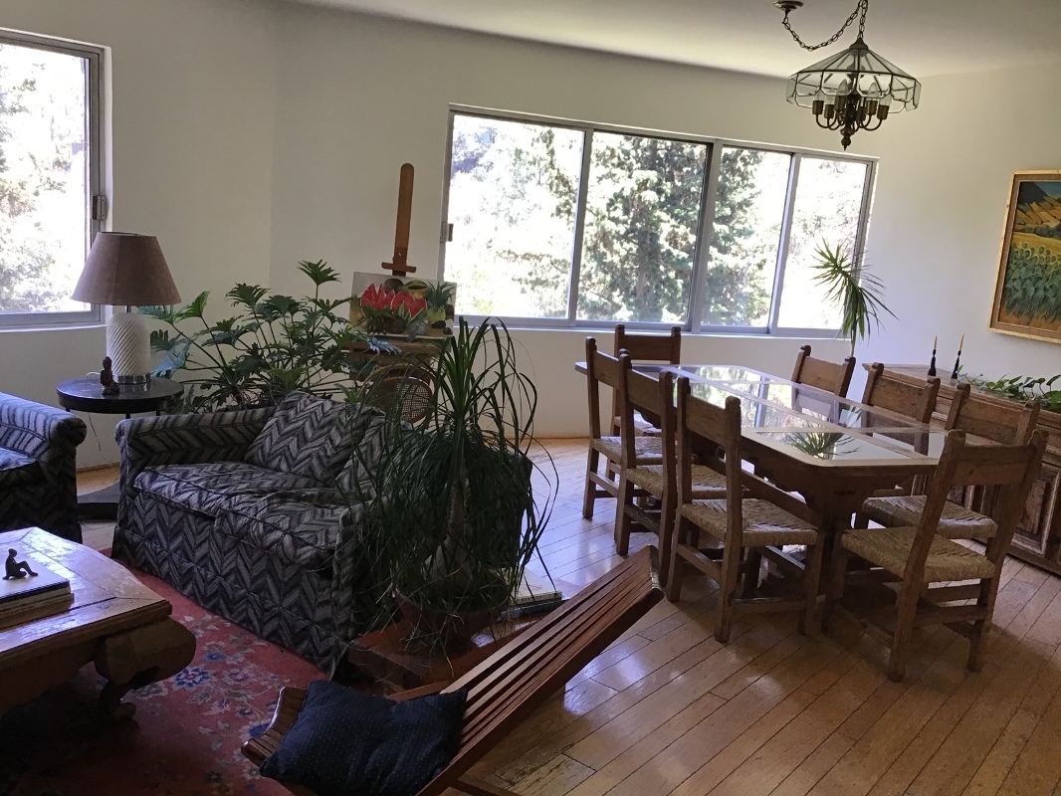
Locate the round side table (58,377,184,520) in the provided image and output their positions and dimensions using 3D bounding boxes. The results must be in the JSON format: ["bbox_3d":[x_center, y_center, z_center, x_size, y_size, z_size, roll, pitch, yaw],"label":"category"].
[{"bbox_3d":[-1.954,0.243,4.578,0.560,0.595,0.560,2,12,-16],"label":"round side table"}]

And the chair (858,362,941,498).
[{"bbox_3d":[1.601,0.340,4.666,0.500,0.965,0.440,1,12,-21],"label":"chair"}]

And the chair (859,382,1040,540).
[{"bbox_3d":[1.868,0.459,4.326,0.515,0.992,0.452,0,12,-21],"label":"chair"}]

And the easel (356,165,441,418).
[{"bbox_3d":[-0.718,-0.384,5.227,0.560,1.770,0.550,1,12,-17],"label":"easel"}]

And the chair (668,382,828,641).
[{"bbox_3d":[0.865,0.433,3.896,0.500,0.965,0.440,-1,13,-25],"label":"chair"}]

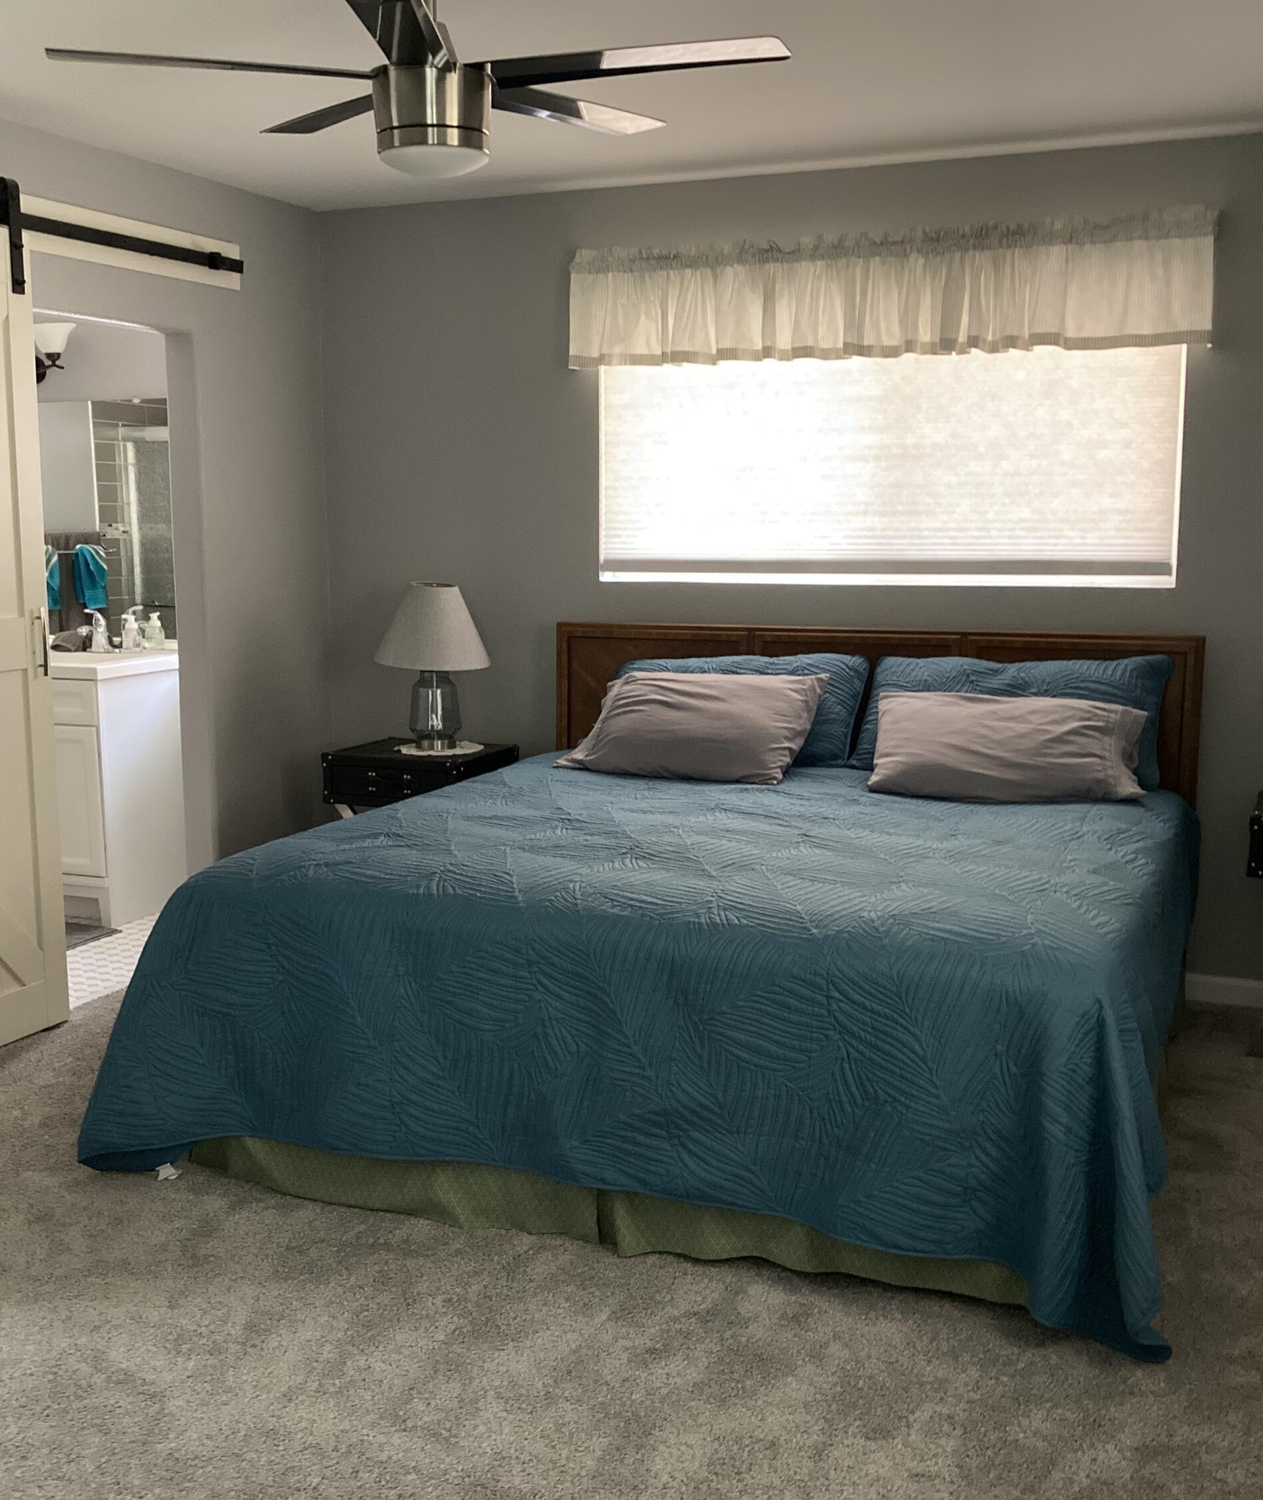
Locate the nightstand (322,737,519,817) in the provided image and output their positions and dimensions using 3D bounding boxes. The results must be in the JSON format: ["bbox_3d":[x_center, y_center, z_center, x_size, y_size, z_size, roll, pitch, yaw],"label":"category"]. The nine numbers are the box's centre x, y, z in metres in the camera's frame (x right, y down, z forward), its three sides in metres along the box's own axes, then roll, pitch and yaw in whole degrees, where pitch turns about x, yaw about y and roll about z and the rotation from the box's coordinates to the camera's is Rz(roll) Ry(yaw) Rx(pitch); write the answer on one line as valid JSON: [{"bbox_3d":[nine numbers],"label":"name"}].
[{"bbox_3d":[-0.685,0.321,5.343,0.510,0.642,0.390,4,9,24],"label":"nightstand"}]

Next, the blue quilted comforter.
[{"bbox_3d":[0.267,0.503,4.028,2.150,0.660,2.120,4,9,24],"label":"blue quilted comforter"}]

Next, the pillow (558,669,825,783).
[{"bbox_3d":[0.188,-0.082,4.829,0.690,0.400,0.180,4,-33,24],"label":"pillow"}]

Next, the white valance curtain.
[{"bbox_3d":[0.704,-1.356,4.818,1.955,0.366,0.095,4,9,24],"label":"white valance curtain"}]

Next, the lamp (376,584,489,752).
[{"bbox_3d":[-0.649,-0.273,5.310,0.375,0.538,0.375,0,9,0],"label":"lamp"}]

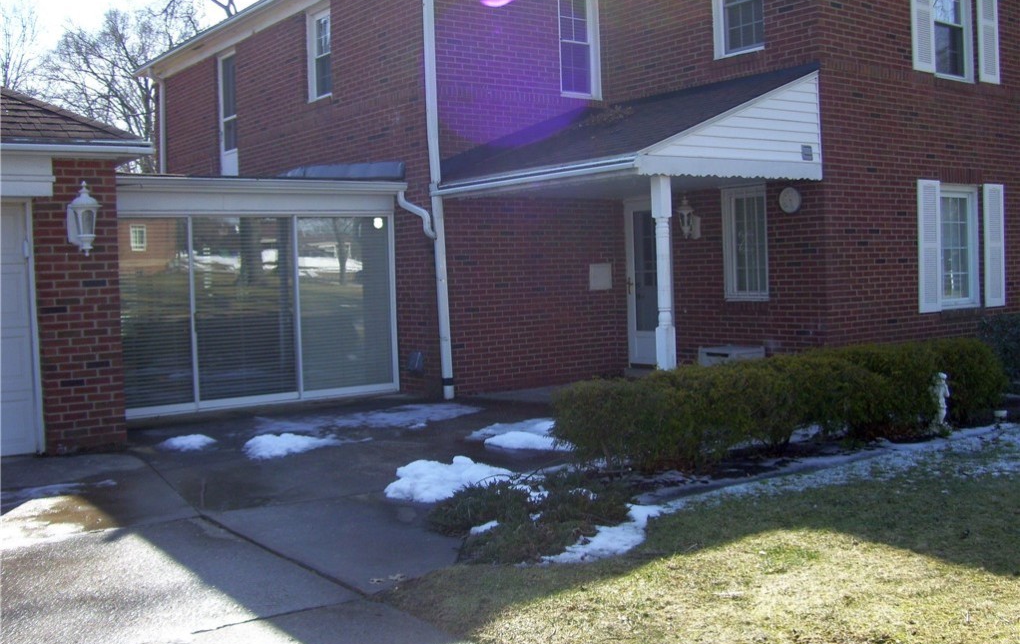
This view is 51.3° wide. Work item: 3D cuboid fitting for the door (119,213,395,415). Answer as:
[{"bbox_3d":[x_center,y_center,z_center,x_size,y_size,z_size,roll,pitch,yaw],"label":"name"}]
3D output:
[{"bbox_3d":[-2.804,-0.131,11.763,3.572,2.120,0.113,-4,3,-38],"label":"door"}]

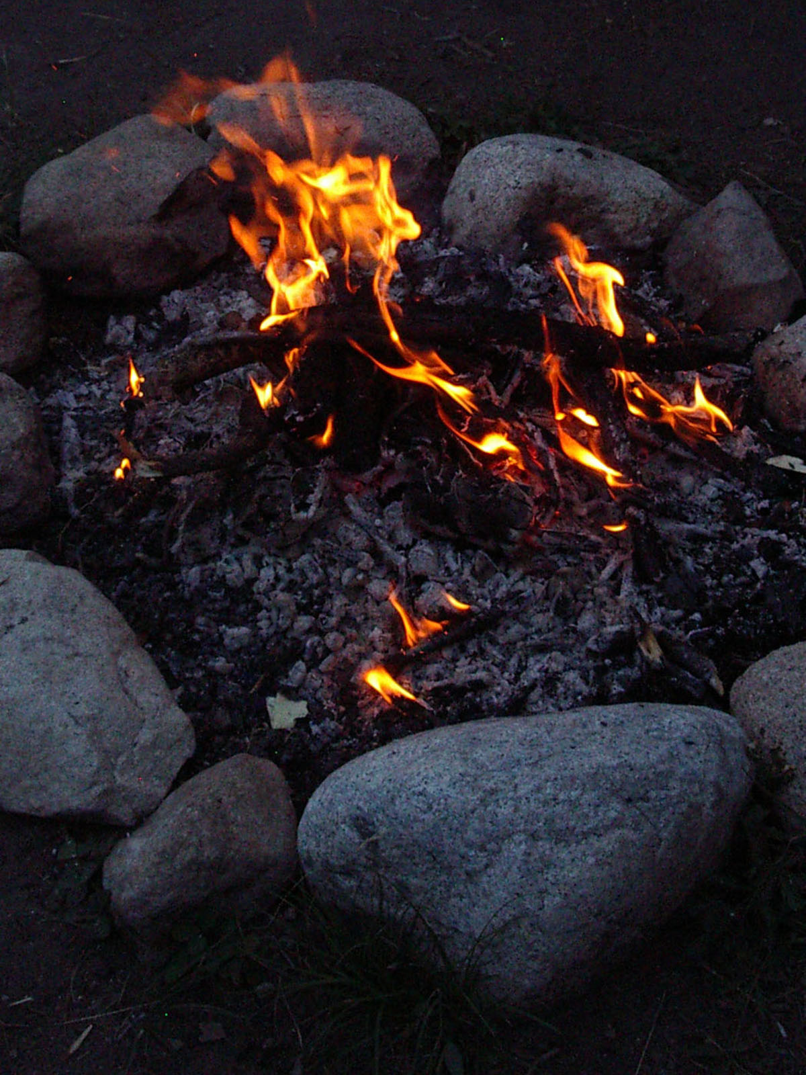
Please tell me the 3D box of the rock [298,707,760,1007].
[{"bbox_3d":[0.124,0.317,1.200,0.460,0.250,0.275,-8,44,-9],"label":"rock"}]

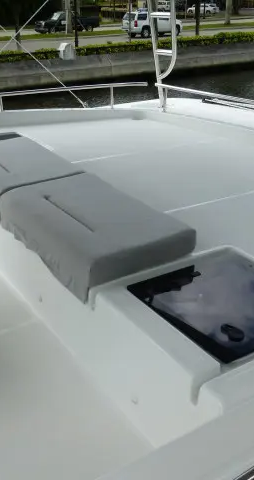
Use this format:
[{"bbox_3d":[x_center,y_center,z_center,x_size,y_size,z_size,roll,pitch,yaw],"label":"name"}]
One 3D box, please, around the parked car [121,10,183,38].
[{"bbox_3d":[2.166,-18.040,41.869,5.130,1.920,2.000,-16,31,-30],"label":"parked car"}]

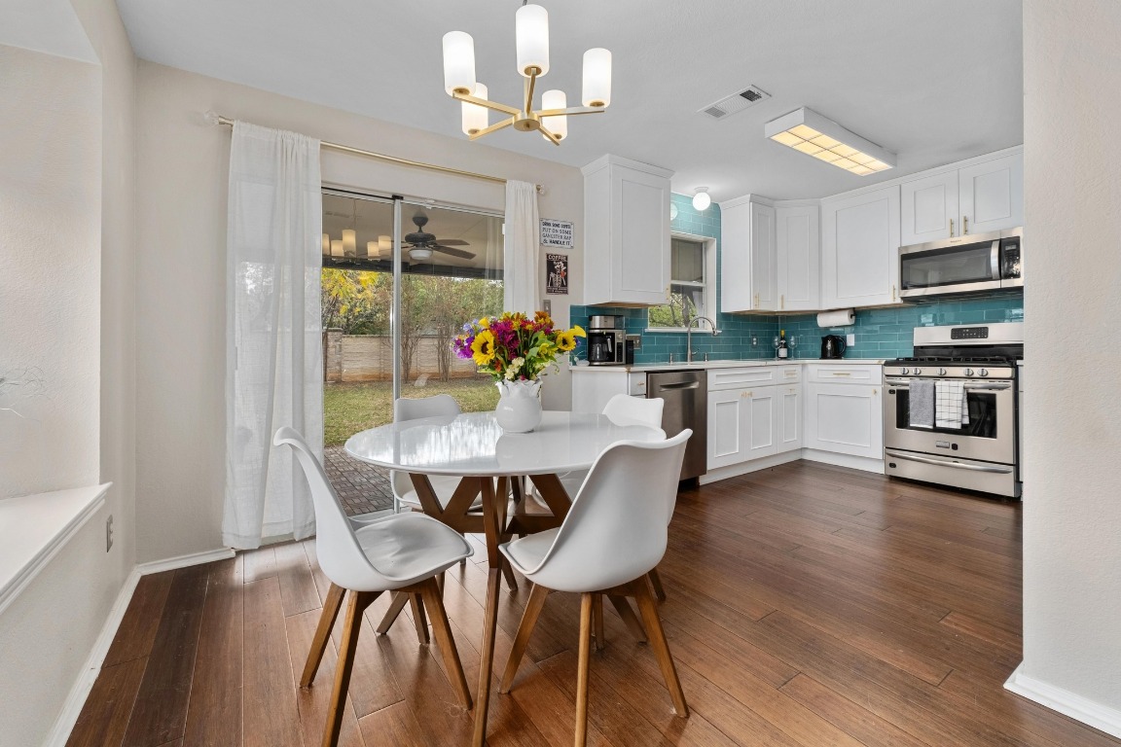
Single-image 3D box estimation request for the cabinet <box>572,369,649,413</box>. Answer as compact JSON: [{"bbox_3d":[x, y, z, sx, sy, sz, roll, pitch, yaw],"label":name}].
[{"bbox_3d":[0.333,0.417,3.325,0.167,0.876,0.637,-1,1,-34],"label":"cabinet"}]

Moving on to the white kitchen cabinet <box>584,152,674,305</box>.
[{"bbox_3d":[0.539,-1.047,3.634,0.664,1.023,0.352,-1,1,-34],"label":"white kitchen cabinet"}]

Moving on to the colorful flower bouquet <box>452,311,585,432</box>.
[{"bbox_3d":[-0.157,-0.009,1.730,0.465,0.434,0.420,0,1,0],"label":"colorful flower bouquet"}]

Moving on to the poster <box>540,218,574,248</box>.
[{"bbox_3d":[-0.023,-1.032,3.462,0.293,0.198,0.015,-1,1,-34],"label":"poster"}]

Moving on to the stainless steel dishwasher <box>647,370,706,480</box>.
[{"bbox_3d":[0.665,0.375,3.516,0.608,0.816,0.627,-1,1,-34],"label":"stainless steel dishwasher"}]

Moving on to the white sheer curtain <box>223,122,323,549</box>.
[{"bbox_3d":[-1.459,-0.195,2.399,0.427,2.089,0.110,-1,1,-34],"label":"white sheer curtain"}]

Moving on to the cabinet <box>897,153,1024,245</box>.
[{"bbox_3d":[3.099,-1.273,3.551,0.330,0.513,0.762,-1,1,-34],"label":"cabinet"}]

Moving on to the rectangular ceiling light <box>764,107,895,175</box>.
[{"bbox_3d":[1.857,-1.520,3.137,1.250,0.097,0.235,-3,3,-34],"label":"rectangular ceiling light"}]

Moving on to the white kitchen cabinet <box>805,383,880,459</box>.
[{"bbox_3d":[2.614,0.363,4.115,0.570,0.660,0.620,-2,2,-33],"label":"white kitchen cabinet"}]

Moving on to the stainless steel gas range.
[{"bbox_3d":[2.988,0.221,3.493,0.690,1.185,0.755,-2,2,-33],"label":"stainless steel gas range"}]

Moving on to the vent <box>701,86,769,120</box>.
[{"bbox_3d":[1.026,-1.583,2.767,0.205,0.030,0.355,-2,2,-33],"label":"vent"}]

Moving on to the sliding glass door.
[{"bbox_3d":[-1.034,-0.102,2.970,1.700,2.040,0.120,-2,2,-33],"label":"sliding glass door"}]

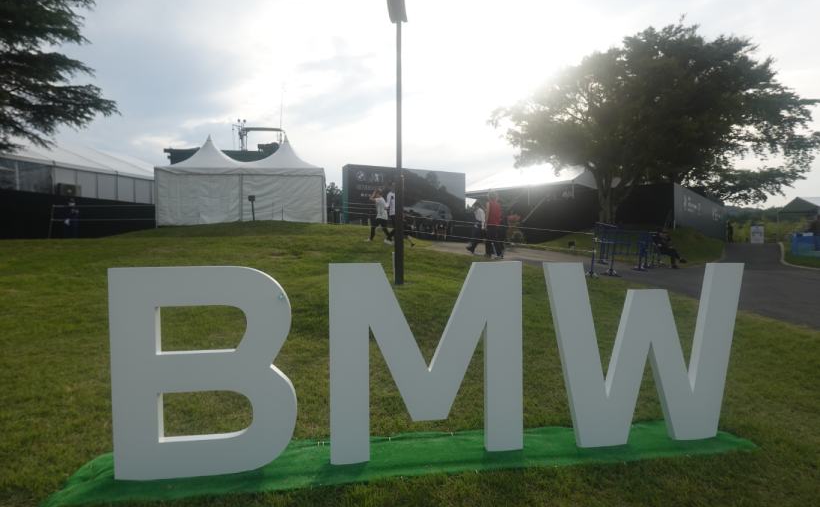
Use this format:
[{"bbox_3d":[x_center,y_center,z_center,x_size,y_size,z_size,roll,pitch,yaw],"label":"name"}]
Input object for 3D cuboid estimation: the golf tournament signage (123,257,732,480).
[{"bbox_3d":[0.290,0.661,2.869,3.996,1.200,0.080,-1,2,-8],"label":"golf tournament signage"}]

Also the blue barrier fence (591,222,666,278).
[{"bbox_3d":[5.419,-0.087,11.300,0.850,1.120,2.800,2,3,45],"label":"blue barrier fence"}]

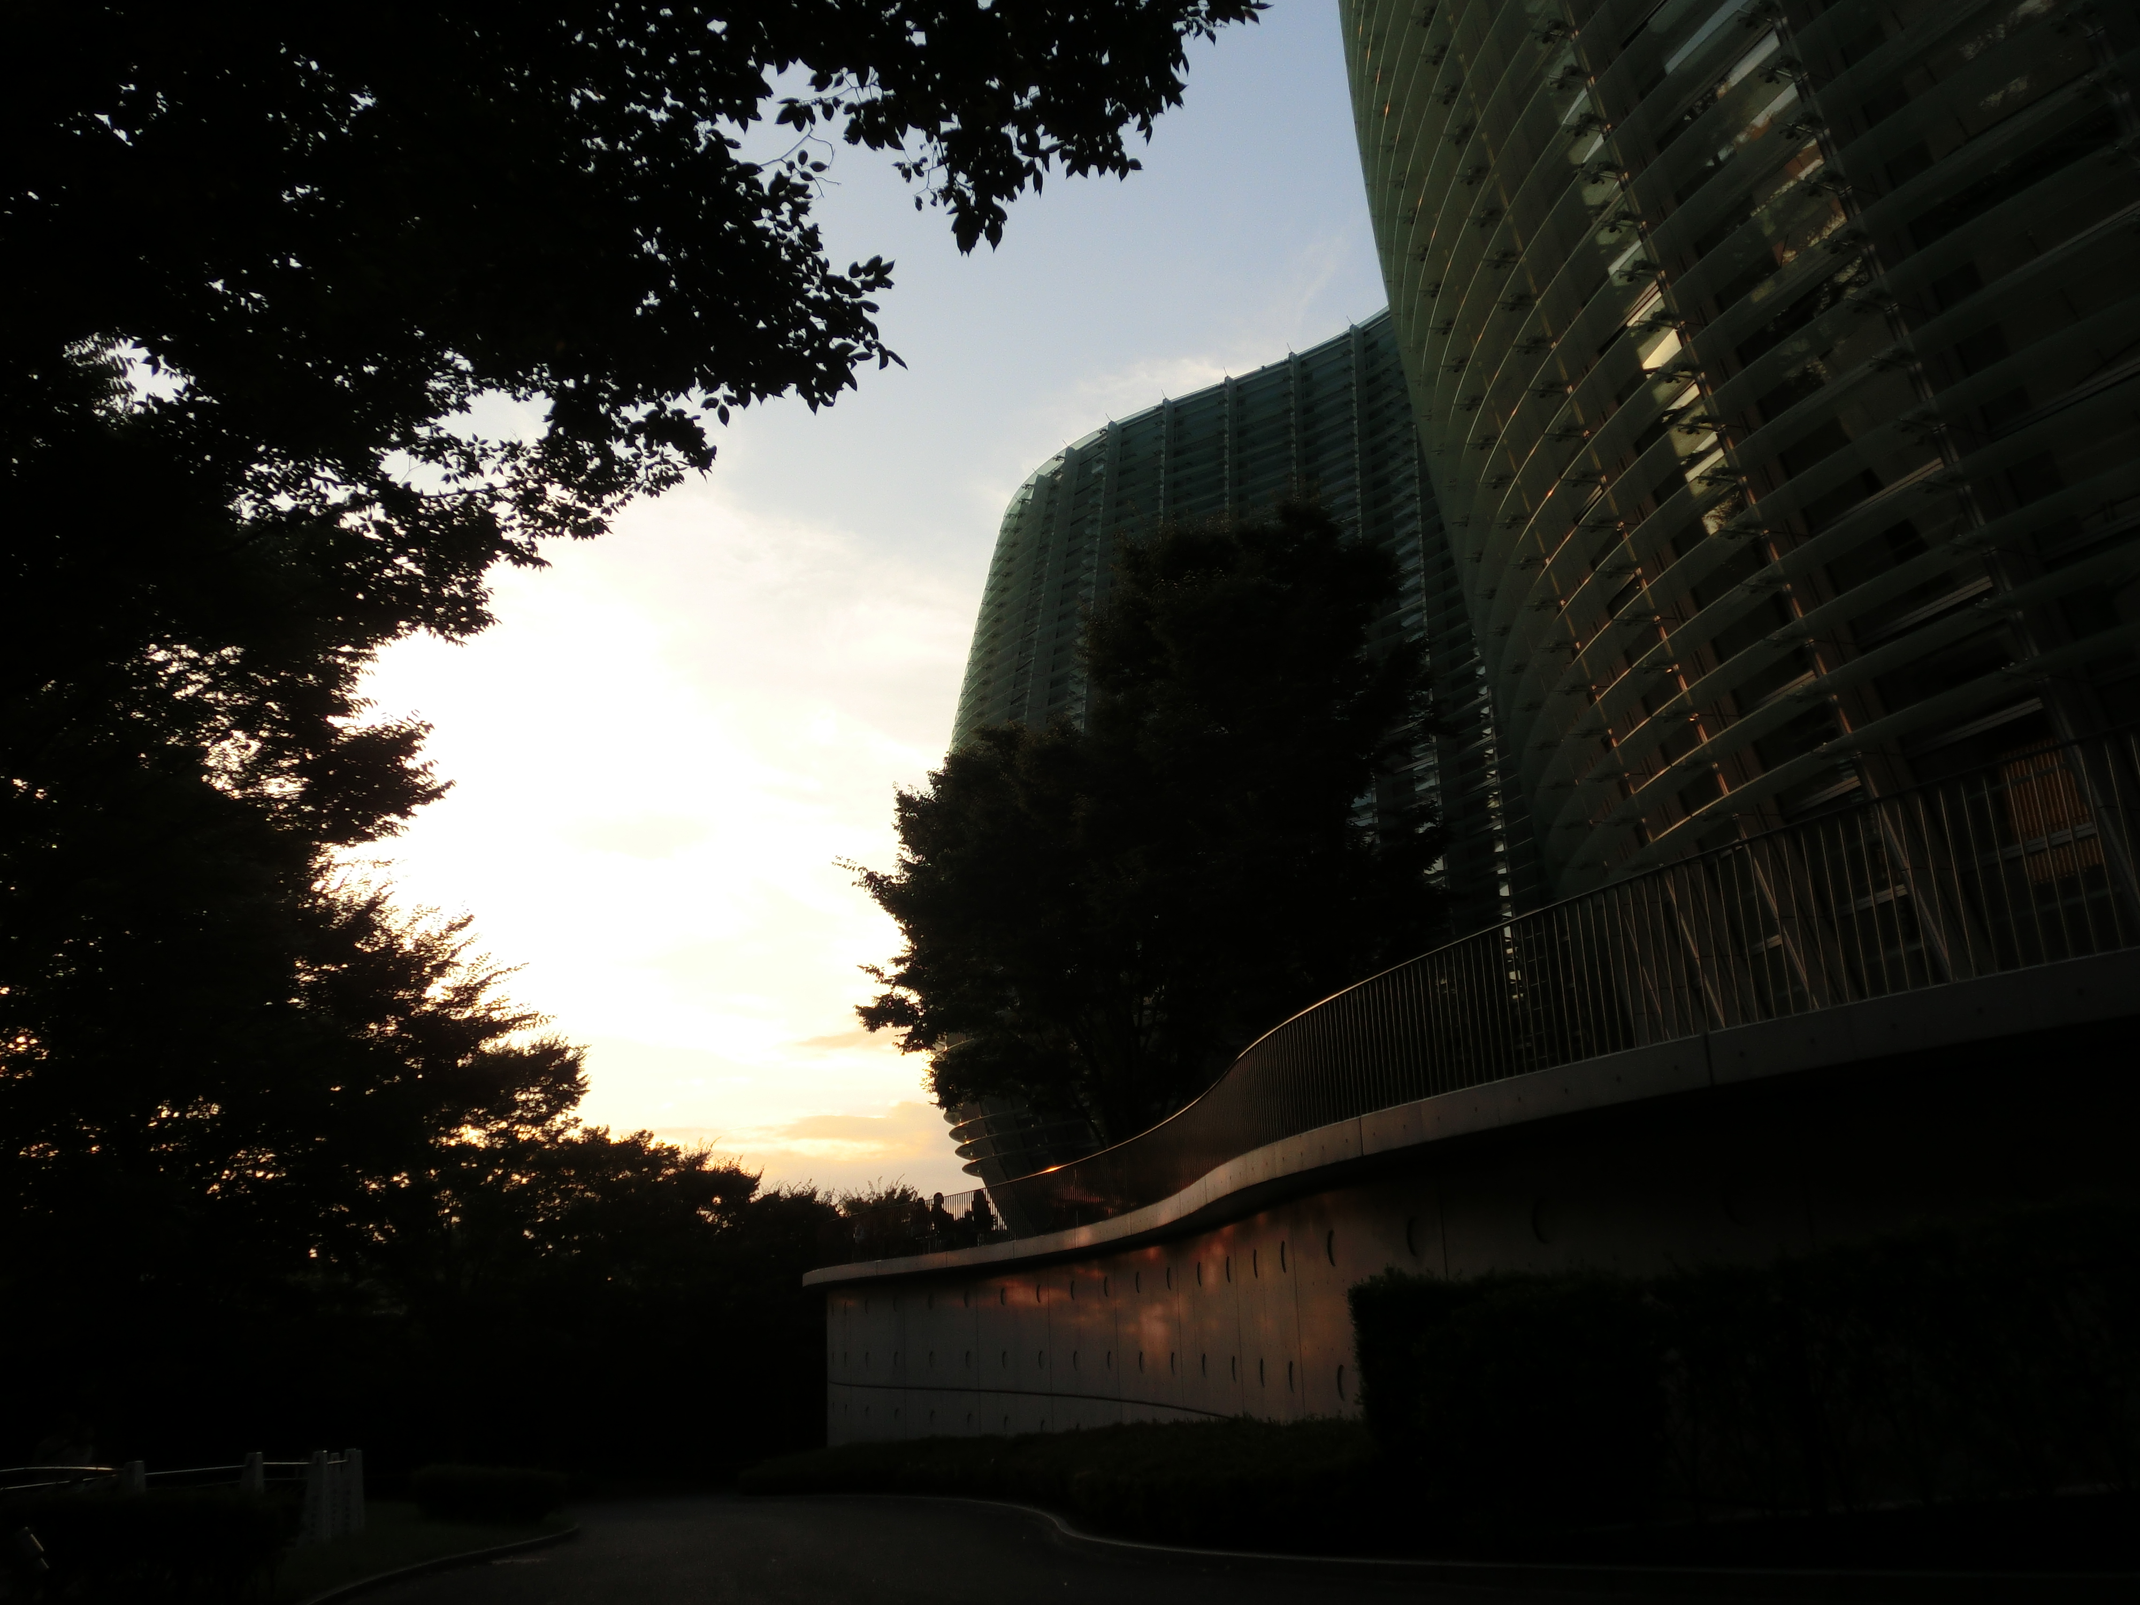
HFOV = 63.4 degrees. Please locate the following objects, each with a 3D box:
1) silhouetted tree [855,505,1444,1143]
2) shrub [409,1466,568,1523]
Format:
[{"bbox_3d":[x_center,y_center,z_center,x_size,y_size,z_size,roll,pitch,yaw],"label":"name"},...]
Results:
[{"bbox_3d":[1.530,0.883,33.118,10.600,14.030,10.200,-3,-17,3],"label":"silhouetted tree"},{"bbox_3d":[-6.670,7.914,19.817,1.800,0.680,1.200,3,-18,-17],"label":"shrub"}]

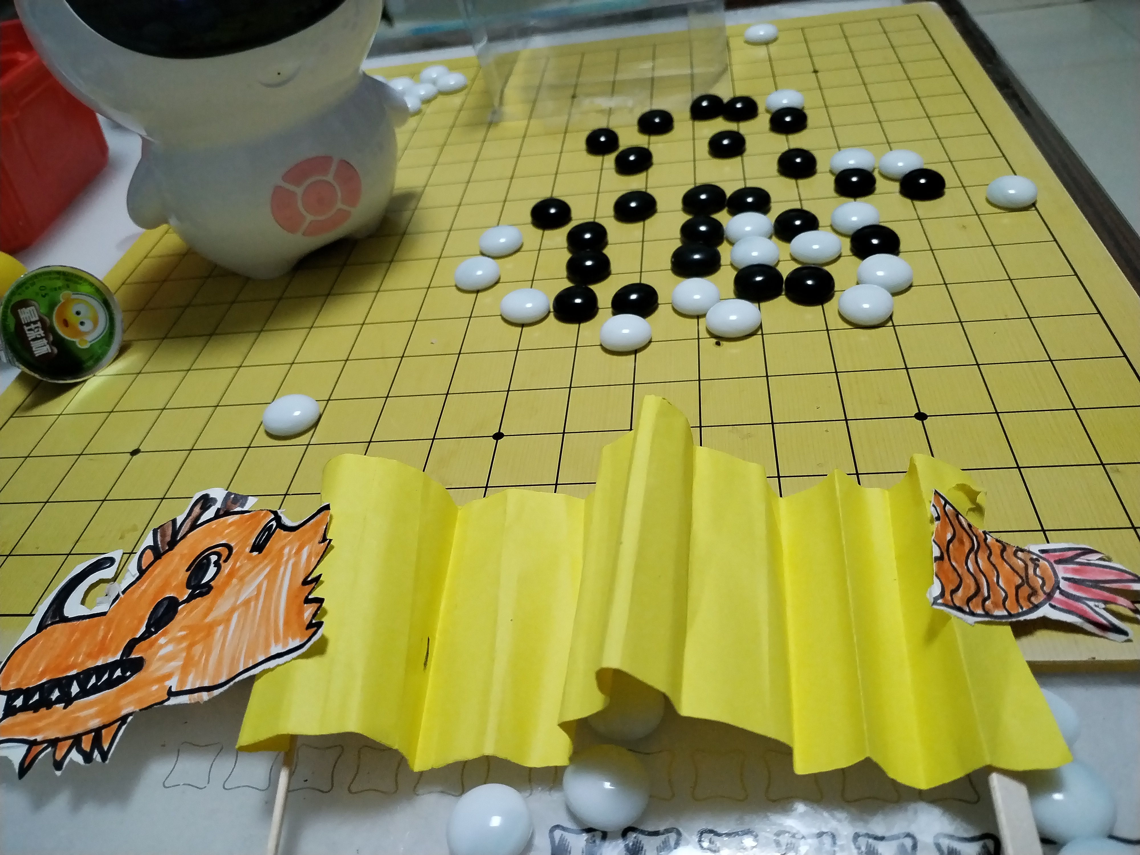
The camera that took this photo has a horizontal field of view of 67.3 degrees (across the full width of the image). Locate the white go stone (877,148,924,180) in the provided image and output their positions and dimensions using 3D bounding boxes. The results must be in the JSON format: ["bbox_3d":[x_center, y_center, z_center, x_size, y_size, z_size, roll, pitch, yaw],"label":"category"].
[{"bbox_3d":[0.148,-0.118,0.383,0.019,0.010,0.019,-3,43,10],"label":"white go stone"}]

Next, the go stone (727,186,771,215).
[{"bbox_3d":[0.079,-0.099,0.376,0.019,0.011,0.019,-3,43,9],"label":"go stone"}]

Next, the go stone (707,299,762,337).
[{"bbox_3d":[0.061,-0.041,0.323,0.020,0.010,0.020,-3,43,10],"label":"go stone"}]

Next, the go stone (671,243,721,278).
[{"bbox_3d":[0.051,-0.068,0.348,0.020,0.011,0.020,-3,43,9],"label":"go stone"}]

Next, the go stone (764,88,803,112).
[{"bbox_3d":[0.113,-0.171,0.449,0.019,0.010,0.019,-3,43,10],"label":"go stone"}]

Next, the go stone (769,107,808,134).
[{"bbox_3d":[0.111,-0.156,0.433,0.018,0.010,0.018,-3,43,10],"label":"go stone"}]

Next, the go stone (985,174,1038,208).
[{"bbox_3d":[0.182,-0.097,0.352,0.020,0.010,0.020,-3,43,9],"label":"go stone"}]

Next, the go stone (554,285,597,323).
[{"bbox_3d":[0.002,-0.049,0.338,0.019,0.011,0.019,-3,43,9],"label":"go stone"}]

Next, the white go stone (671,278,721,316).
[{"bbox_3d":[0.050,-0.051,0.337,0.020,0.010,0.020,-3,43,10],"label":"white go stone"}]

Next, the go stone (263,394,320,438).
[{"bbox_3d":[-0.104,-0.005,0.319,0.020,0.010,0.020,-3,43,10],"label":"go stone"}]

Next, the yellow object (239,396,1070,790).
[{"bbox_3d":[0.013,0.037,0.216,0.197,0.046,0.085,-3,43,9],"label":"yellow object"}]

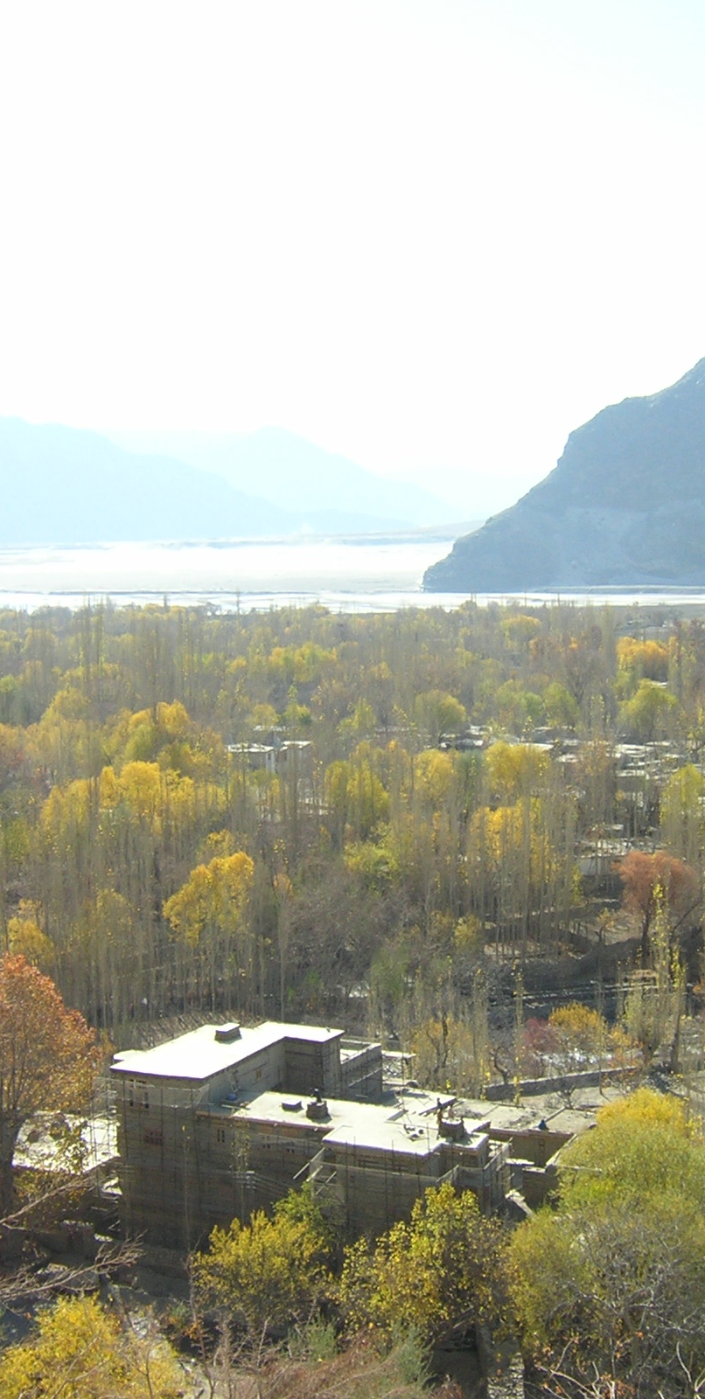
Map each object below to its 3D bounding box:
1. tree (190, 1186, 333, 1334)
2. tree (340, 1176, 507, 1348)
[{"bbox_3d":[-6.520,39.680,134.990,10.020,9.800,9.000,0,6,0],"label":"tree"},{"bbox_3d":[4.920,39.330,132.440,11.580,11.000,10.500,0,6,0],"label":"tree"}]

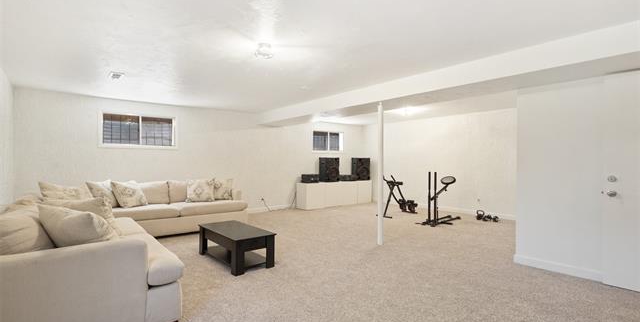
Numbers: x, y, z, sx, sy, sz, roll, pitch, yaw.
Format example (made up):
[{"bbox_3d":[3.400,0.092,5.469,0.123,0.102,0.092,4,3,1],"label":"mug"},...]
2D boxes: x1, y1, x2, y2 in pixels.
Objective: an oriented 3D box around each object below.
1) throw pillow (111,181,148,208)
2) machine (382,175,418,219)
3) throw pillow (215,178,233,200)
[{"bbox_3d":[-3.007,0.538,4.500,0.160,0.430,0.460,-27,-13,27],"label":"throw pillow"},{"bbox_3d":[1.707,0.747,6.261,0.950,0.880,0.440,0,1,-41],"label":"machine"},{"bbox_3d":[-1.849,0.562,5.420,0.450,0.420,0.150,0,-12,-40],"label":"throw pillow"}]

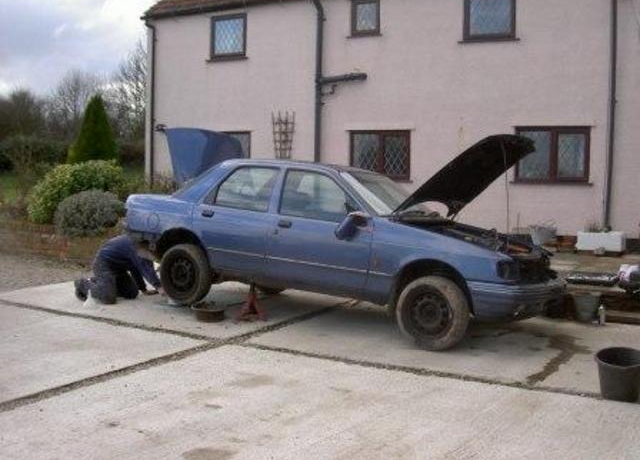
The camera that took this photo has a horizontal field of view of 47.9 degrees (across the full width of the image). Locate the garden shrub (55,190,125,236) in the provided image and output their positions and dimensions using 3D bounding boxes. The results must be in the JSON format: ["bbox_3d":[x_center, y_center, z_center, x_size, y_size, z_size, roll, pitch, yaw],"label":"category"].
[{"bbox_3d":[-3.324,-0.238,10.400,1.030,0.680,0.900,4,4,33],"label":"garden shrub"}]

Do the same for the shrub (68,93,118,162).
[{"bbox_3d":[-4.606,-1.893,14.600,1.070,1.750,1.050,4,4,33],"label":"shrub"}]

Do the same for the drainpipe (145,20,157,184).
[{"bbox_3d":[-3.798,-2.526,16.143,0.120,4.350,0.250,4,4,33],"label":"drainpipe"}]

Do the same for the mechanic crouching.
[{"bbox_3d":[-2.058,0.405,7.400,0.980,0.720,0.550,1,4,-16],"label":"mechanic crouching"}]

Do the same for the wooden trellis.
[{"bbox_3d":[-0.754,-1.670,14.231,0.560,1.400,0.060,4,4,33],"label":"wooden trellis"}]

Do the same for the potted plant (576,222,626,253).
[{"bbox_3d":[4.191,0.112,10.736,0.690,0.440,0.420,4,4,33],"label":"potted plant"}]

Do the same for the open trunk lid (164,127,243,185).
[{"bbox_3d":[-1.219,-0.716,7.809,0.400,0.680,1.280,4,4,34],"label":"open trunk lid"}]

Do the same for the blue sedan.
[{"bbox_3d":[0.130,0.004,6.910,4.380,1.630,1.740,4,4,34],"label":"blue sedan"}]

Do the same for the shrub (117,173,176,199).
[{"bbox_3d":[-3.211,-0.702,13.500,1.100,0.750,0.850,4,4,33],"label":"shrub"}]

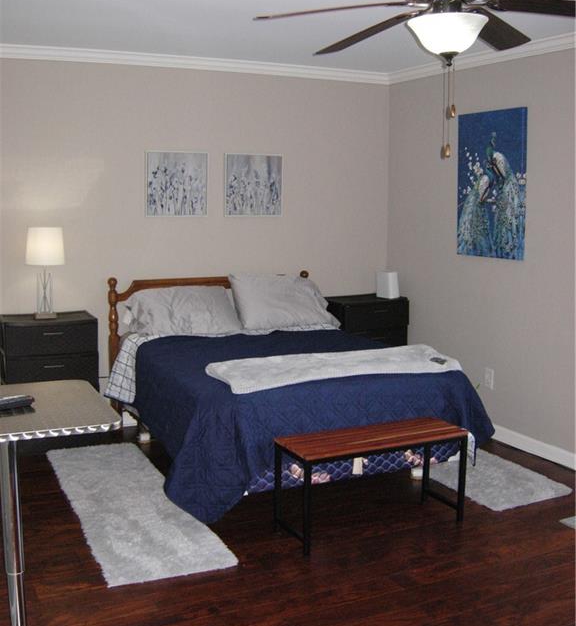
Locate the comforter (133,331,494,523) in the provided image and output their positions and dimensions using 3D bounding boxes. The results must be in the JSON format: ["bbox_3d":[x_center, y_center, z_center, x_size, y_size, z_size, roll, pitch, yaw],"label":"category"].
[{"bbox_3d":[0.023,0.521,4.567,1.691,0.589,1.568,-4,9,-26],"label":"comforter"}]

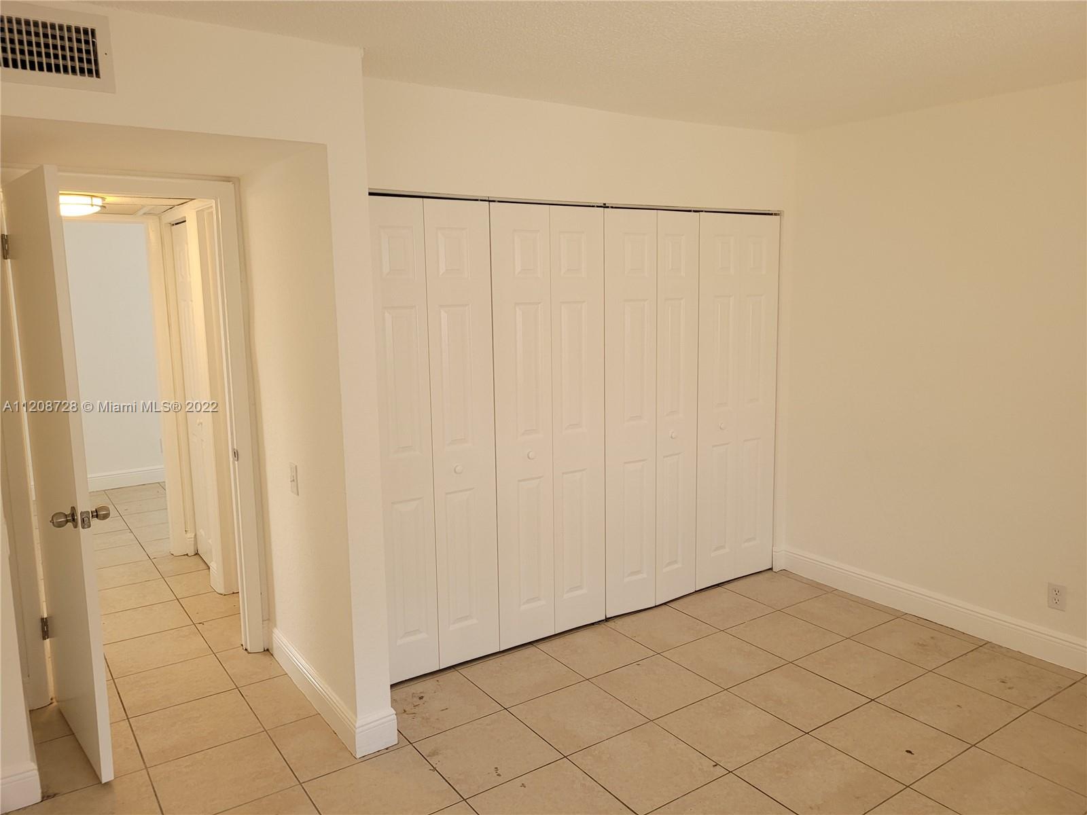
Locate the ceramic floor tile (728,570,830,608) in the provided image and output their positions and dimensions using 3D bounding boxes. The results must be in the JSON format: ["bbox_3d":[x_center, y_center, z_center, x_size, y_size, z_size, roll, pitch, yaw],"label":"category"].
[{"bbox_3d":[1.254,0.998,4.439,0.406,0.010,0.401,-7,11,-34],"label":"ceramic floor tile"}]

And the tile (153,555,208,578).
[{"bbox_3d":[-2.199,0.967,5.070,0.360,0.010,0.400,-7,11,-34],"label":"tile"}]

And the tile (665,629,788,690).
[{"bbox_3d":[0.809,1.128,3.655,0.404,0.010,0.401,-7,11,-34],"label":"tile"}]

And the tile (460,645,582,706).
[{"bbox_3d":[-0.096,1.163,3.527,0.404,0.010,0.401,-7,11,-34],"label":"tile"}]

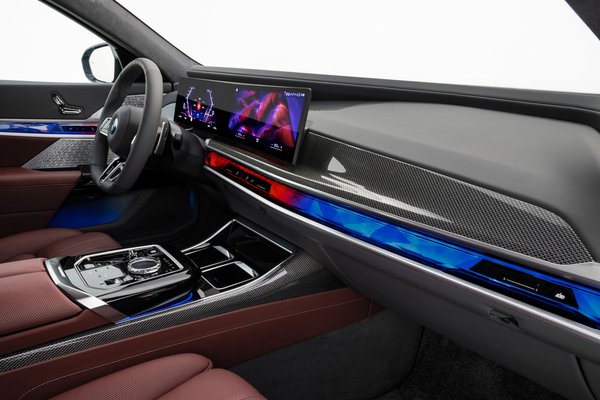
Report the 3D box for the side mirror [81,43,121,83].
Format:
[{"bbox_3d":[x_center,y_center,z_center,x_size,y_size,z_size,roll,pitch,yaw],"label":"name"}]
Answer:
[{"bbox_3d":[-0.700,-0.499,1.645,0.145,0.155,0.235,-15,23,-41],"label":"side mirror"}]

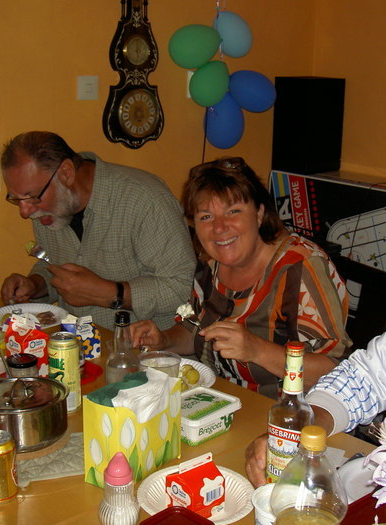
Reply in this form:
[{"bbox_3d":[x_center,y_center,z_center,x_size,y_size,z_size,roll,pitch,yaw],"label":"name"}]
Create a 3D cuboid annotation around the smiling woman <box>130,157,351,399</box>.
[{"bbox_3d":[0.134,0.386,1.940,0.530,1.270,0.680,12,18,35],"label":"smiling woman"}]

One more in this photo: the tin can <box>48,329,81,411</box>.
[{"bbox_3d":[-0.278,0.239,1.710,0.066,0.168,0.066,1,14,0],"label":"tin can"}]

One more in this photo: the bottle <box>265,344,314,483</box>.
[{"bbox_3d":[0.167,0.277,1.330,0.075,0.291,0.075,1,14,0],"label":"bottle"}]

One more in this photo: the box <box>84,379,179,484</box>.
[{"bbox_3d":[-0.108,0.307,1.452,0.077,0.165,0.177,11,17,36],"label":"box"}]

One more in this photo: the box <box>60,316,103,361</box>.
[{"bbox_3d":[-0.286,0.192,2.032,0.073,0.102,0.070,-8,16,-31],"label":"box"}]

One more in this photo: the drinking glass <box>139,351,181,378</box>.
[{"bbox_3d":[-0.076,0.262,1.803,0.100,0.085,0.100,1,14,0],"label":"drinking glass"}]

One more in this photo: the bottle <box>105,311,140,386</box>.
[{"bbox_3d":[-0.152,0.216,1.721,0.072,0.222,0.072,-1,15,-5],"label":"bottle"}]

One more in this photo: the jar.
[{"bbox_3d":[-0.379,0.261,1.766,0.069,0.095,0.069,1,14,0],"label":"jar"}]

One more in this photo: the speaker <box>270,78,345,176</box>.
[{"bbox_3d":[0.509,-0.601,3.482,0.222,0.396,0.212,-11,18,-39],"label":"speaker"}]

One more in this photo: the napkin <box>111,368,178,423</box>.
[{"bbox_3d":[-0.103,0.244,1.453,0.085,0.085,0.145,13,19,39],"label":"napkin"}]

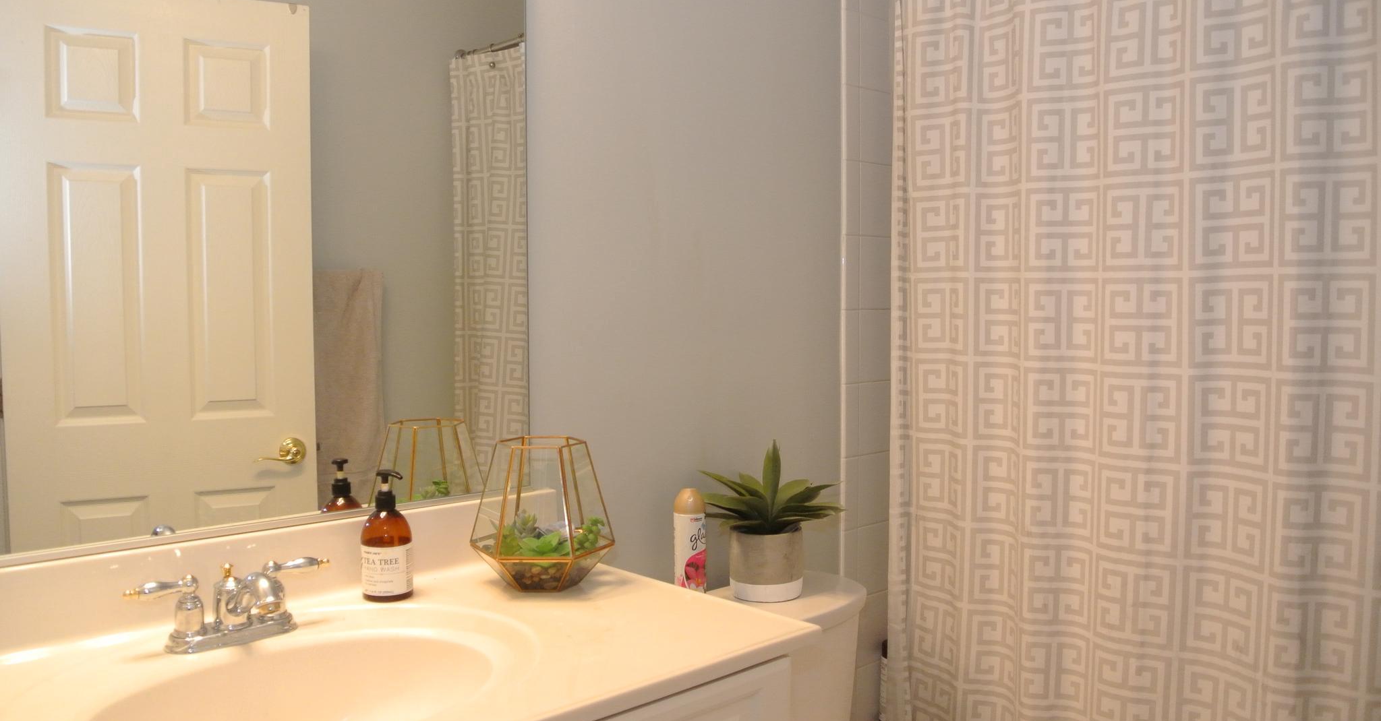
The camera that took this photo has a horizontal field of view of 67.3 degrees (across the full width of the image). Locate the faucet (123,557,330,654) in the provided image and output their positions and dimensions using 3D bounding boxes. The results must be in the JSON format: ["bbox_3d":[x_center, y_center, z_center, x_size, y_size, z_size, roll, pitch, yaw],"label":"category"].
[{"bbox_3d":[-0.505,0.282,1.183,0.232,0.092,0.147,-2,4,-43],"label":"faucet"}]

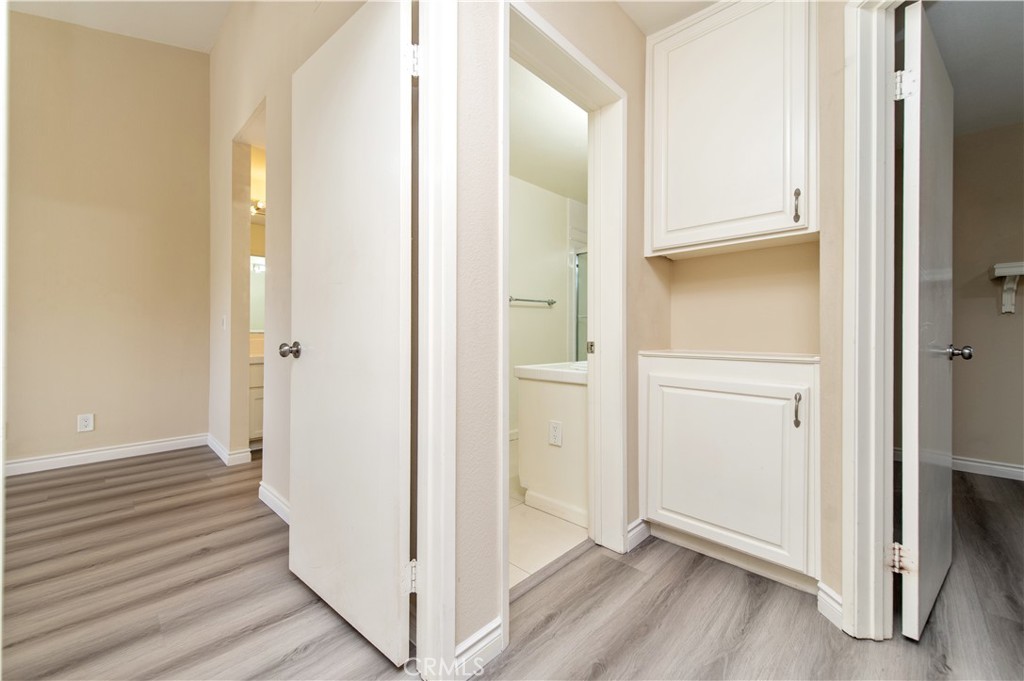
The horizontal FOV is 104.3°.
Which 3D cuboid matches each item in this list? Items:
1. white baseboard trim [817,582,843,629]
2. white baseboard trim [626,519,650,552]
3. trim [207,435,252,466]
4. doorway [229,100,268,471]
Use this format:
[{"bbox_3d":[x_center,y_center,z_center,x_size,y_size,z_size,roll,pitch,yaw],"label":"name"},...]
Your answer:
[{"bbox_3d":[1.110,0.923,1.380,0.015,0.095,0.100,0,0,-1],"label":"white baseboard trim"},{"bbox_3d":[0.607,0.921,1.904,0.015,0.095,0.217,0,0,44],"label":"white baseboard trim"},{"bbox_3d":[-2.412,0.907,3.372,0.866,0.100,0.150,0,0,44],"label":"trim"},{"bbox_3d":[-1.773,-0.255,2.744,0.900,2.427,0.139,0,0,44],"label":"doorway"}]

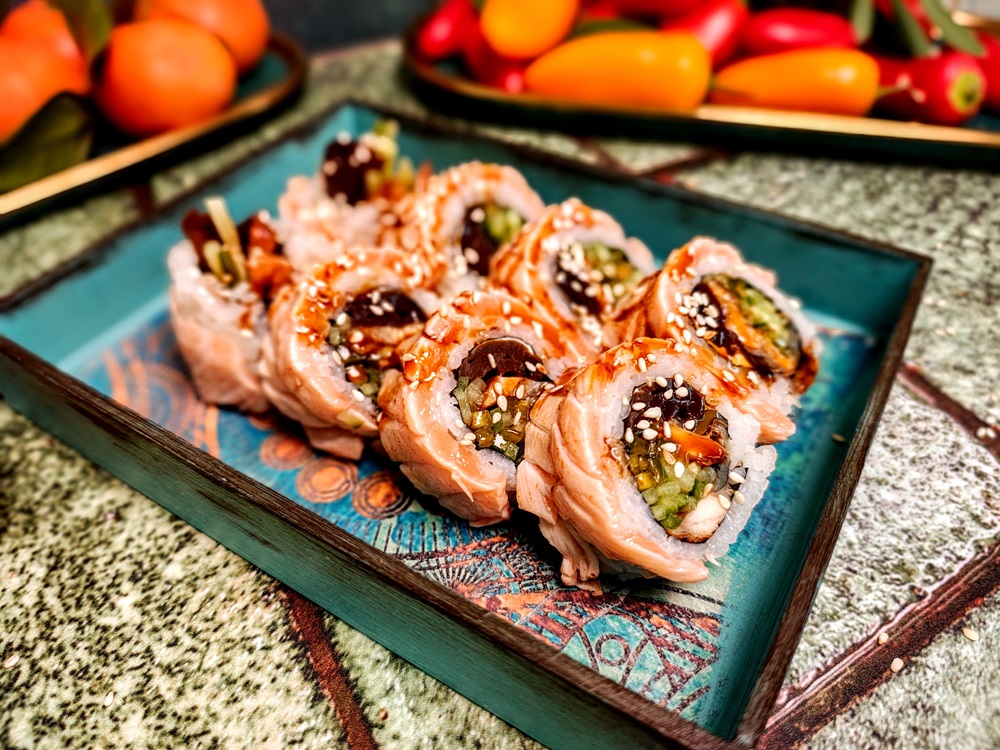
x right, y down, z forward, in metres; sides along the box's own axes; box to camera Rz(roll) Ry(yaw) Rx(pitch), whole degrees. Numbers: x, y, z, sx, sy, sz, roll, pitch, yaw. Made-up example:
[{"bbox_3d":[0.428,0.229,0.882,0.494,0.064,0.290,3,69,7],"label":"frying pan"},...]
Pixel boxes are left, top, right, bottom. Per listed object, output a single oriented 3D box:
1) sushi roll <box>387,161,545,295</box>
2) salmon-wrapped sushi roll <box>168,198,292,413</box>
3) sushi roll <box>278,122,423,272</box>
[{"bbox_3d":[-0.011,-0.040,0.223,0.028,0.046,0.046,5,51,46],"label":"sushi roll"},{"bbox_3d":[-0.070,-0.021,0.209,0.044,0.049,0.044,-1,44,1],"label":"salmon-wrapped sushi roll"},{"bbox_3d":[-0.047,-0.058,0.249,0.046,0.043,0.046,0,45,0],"label":"sushi roll"}]

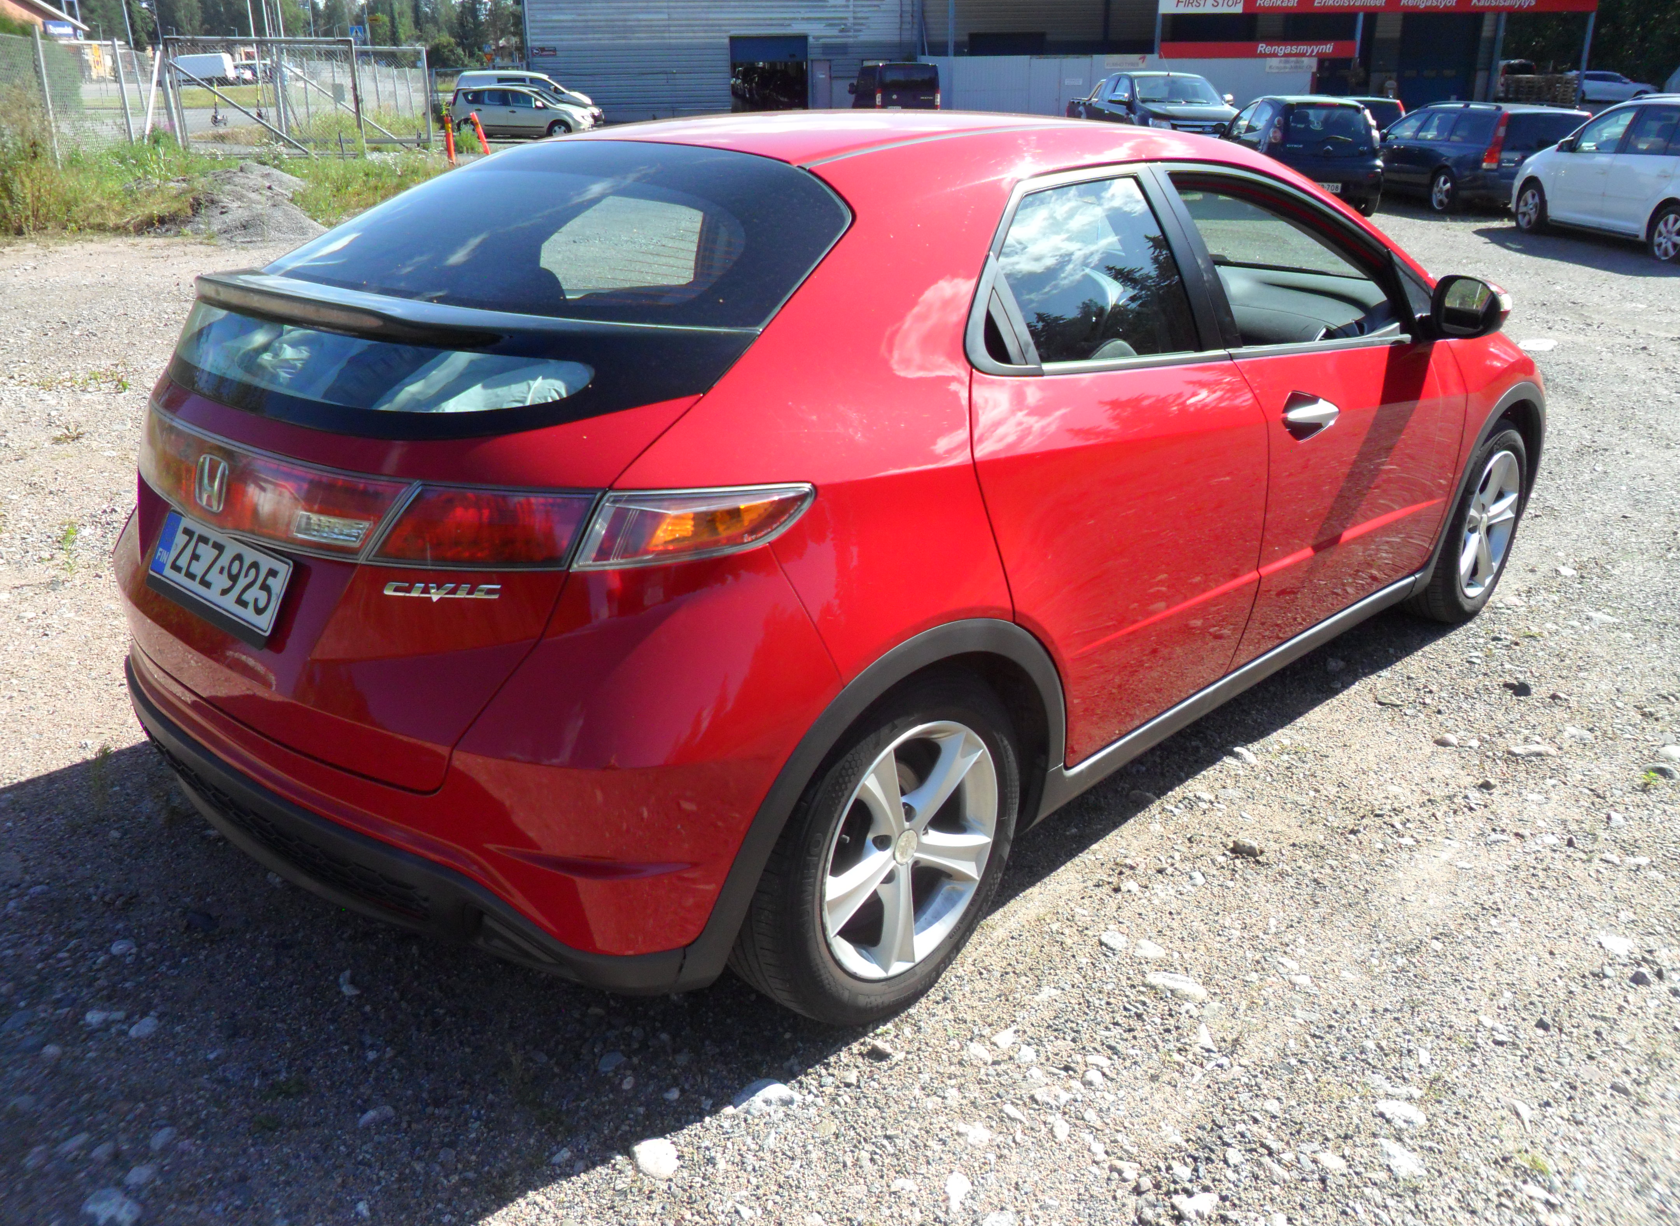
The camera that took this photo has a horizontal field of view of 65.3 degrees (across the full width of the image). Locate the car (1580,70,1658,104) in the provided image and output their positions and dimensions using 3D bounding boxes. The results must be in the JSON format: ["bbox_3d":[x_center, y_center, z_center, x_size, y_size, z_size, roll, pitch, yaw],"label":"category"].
[{"bbox_3d":[36.851,-25.272,63.000,4.550,1.470,1.820,6,21,19],"label":"car"}]

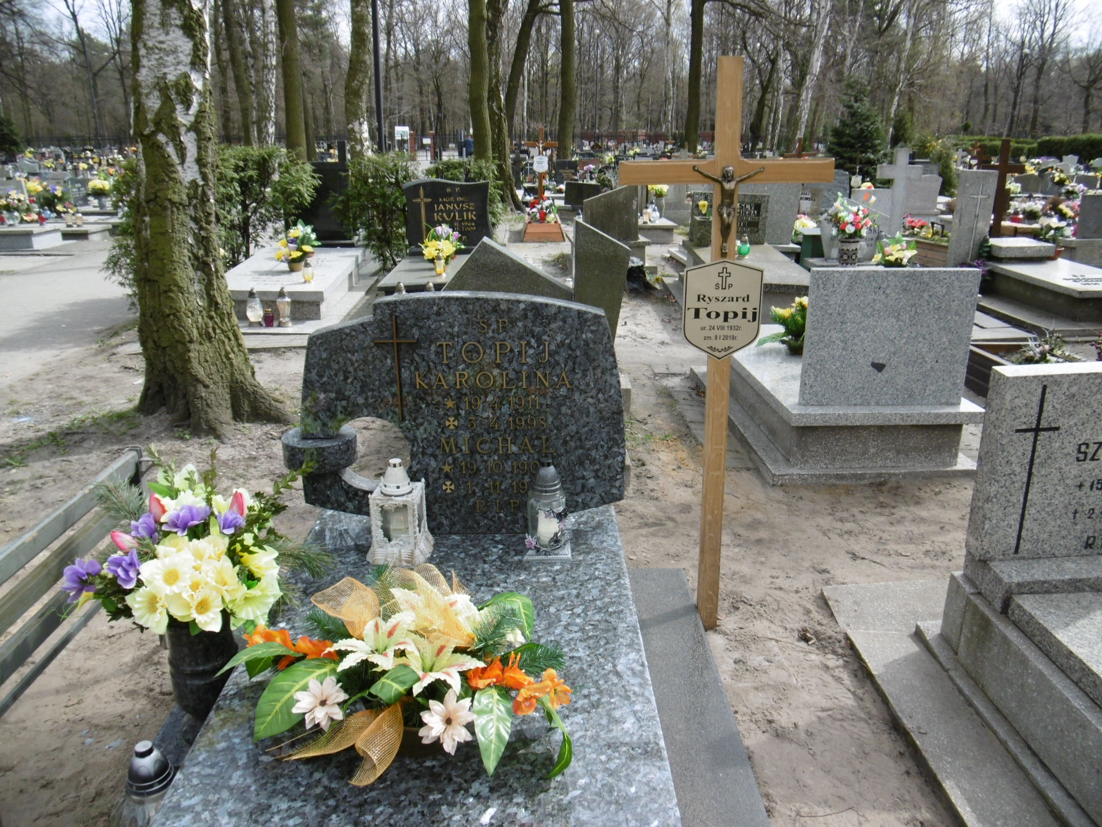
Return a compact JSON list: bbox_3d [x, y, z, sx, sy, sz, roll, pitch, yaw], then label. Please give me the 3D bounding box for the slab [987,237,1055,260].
[{"bbox_3d":[4.529,-1.618,8.703,0.550,0.110,0.500,0,18,-1],"label":"slab"}]

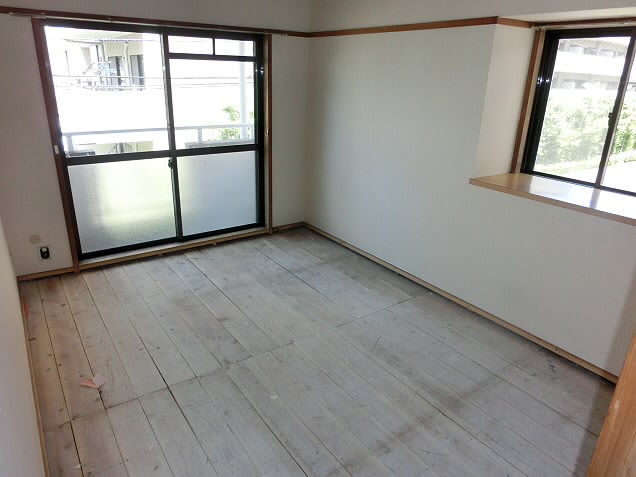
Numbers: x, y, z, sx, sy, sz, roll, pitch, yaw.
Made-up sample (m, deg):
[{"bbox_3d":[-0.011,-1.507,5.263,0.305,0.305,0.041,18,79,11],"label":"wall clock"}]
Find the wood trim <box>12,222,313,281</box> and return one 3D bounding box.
[{"bbox_3d":[-1.179,0.079,3.978,2.570,0.045,0.030,-12,25,-33],"label":"wood trim"}]

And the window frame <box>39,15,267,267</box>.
[{"bbox_3d":[-1.224,-0.805,3.731,1.680,1.745,0.100,-12,25,-33],"label":"window frame"}]

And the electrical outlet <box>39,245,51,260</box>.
[{"bbox_3d":[-2.072,0.110,3.335,0.067,0.120,0.018,-12,25,-33],"label":"electrical outlet"}]

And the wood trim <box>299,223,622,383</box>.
[{"bbox_3d":[0.732,0.293,3.514,0.030,0.044,3.040,-12,25,-33],"label":"wood trim"}]

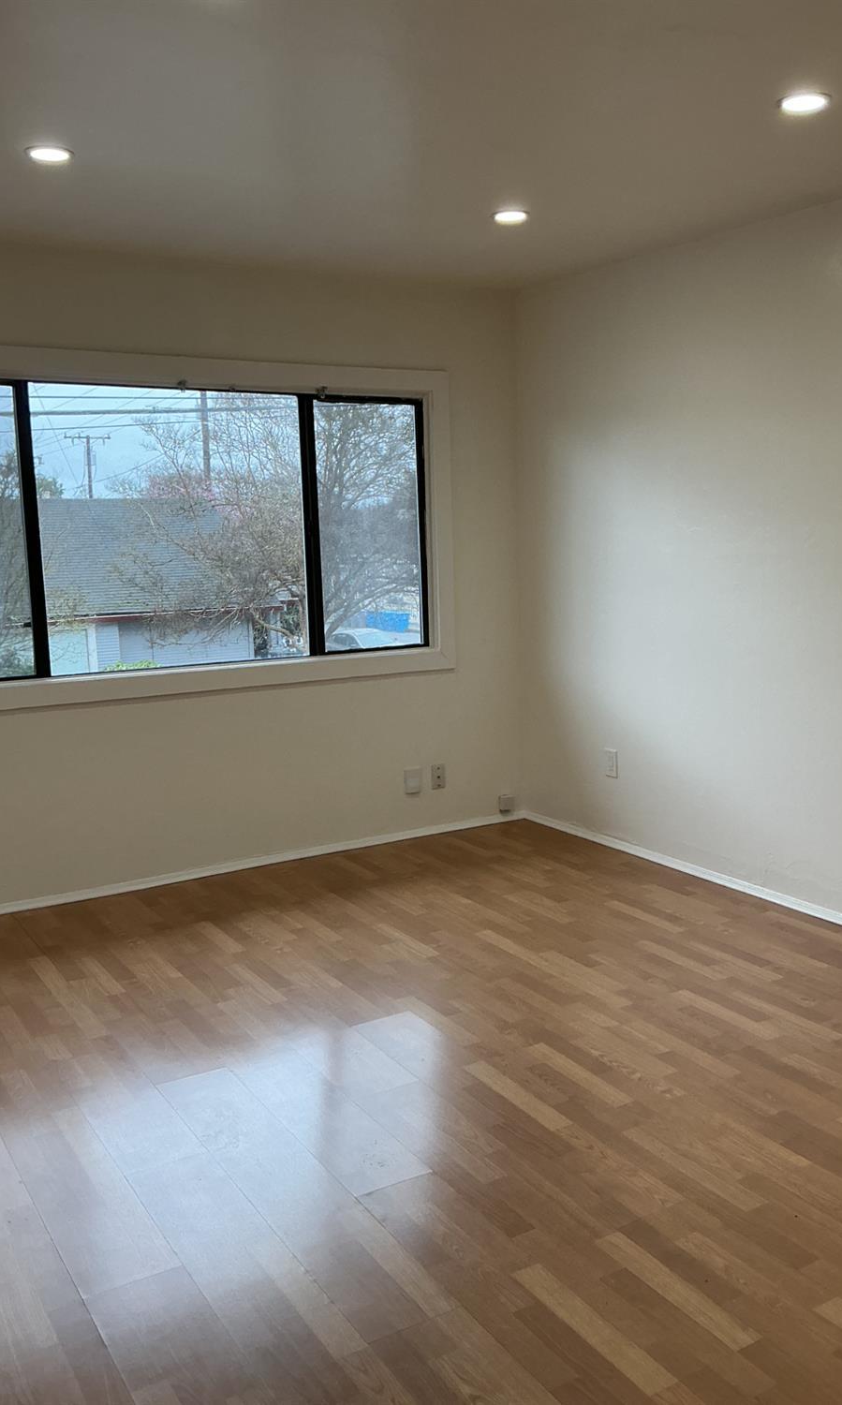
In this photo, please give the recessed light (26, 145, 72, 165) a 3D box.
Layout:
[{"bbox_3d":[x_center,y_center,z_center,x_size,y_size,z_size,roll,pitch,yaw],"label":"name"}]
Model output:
[{"bbox_3d":[-1.005,-1.480,3.182,0.125,0.021,0.125,-7,10,-31],"label":"recessed light"}]

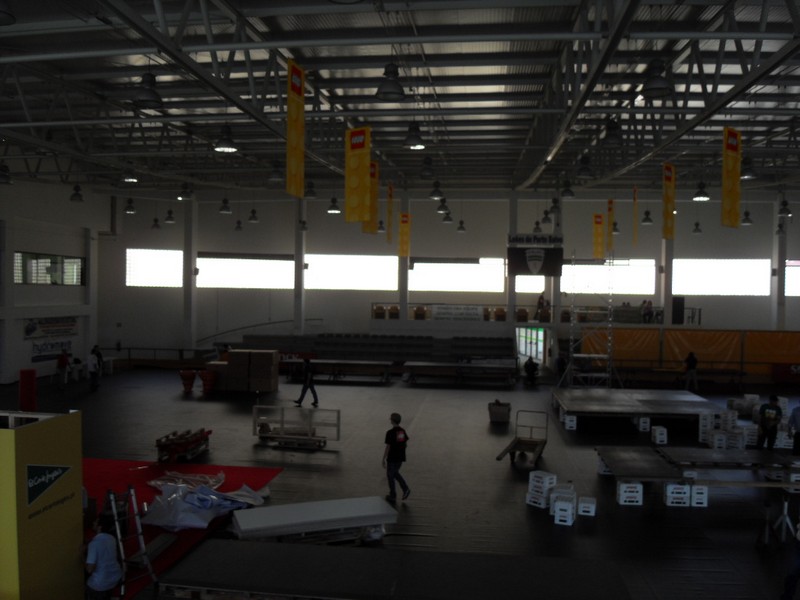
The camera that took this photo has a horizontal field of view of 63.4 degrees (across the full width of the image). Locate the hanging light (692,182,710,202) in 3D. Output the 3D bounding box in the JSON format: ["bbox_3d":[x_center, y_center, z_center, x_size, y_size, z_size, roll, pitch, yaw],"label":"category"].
[{"bbox_3d":[10.109,-3.648,21.697,0.490,0.590,0.490,1,0,7],"label":"hanging light"}]

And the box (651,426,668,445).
[{"bbox_3d":[7.575,3.951,18.940,0.320,0.430,0.440,1,0,0],"label":"box"}]

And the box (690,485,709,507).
[{"bbox_3d":[5.878,3.822,12.839,0.310,0.410,0.460,1,1,7],"label":"box"}]

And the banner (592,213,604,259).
[{"bbox_3d":[8.721,-2.804,28.400,0.510,2.000,0.030,1,1,14],"label":"banner"}]

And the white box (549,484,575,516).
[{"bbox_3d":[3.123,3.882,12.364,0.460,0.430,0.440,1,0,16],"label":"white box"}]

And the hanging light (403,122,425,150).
[{"bbox_3d":[0.326,-3.892,15.292,0.490,0.590,0.490,1,0,7],"label":"hanging light"}]

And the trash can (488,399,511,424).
[{"bbox_3d":[3.116,3.494,20.127,0.660,0.620,0.520,1,1,9],"label":"trash can"}]

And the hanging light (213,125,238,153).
[{"bbox_3d":[-3.362,-3.154,12.549,0.450,0.480,0.450,1,1,0],"label":"hanging light"}]

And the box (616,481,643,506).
[{"bbox_3d":[4.555,3.809,12.797,0.460,0.430,0.330,1,1,7],"label":"box"}]

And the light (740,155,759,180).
[{"bbox_3d":[9.652,-3.678,17.922,0.490,0.590,0.490,1,0,7],"label":"light"}]

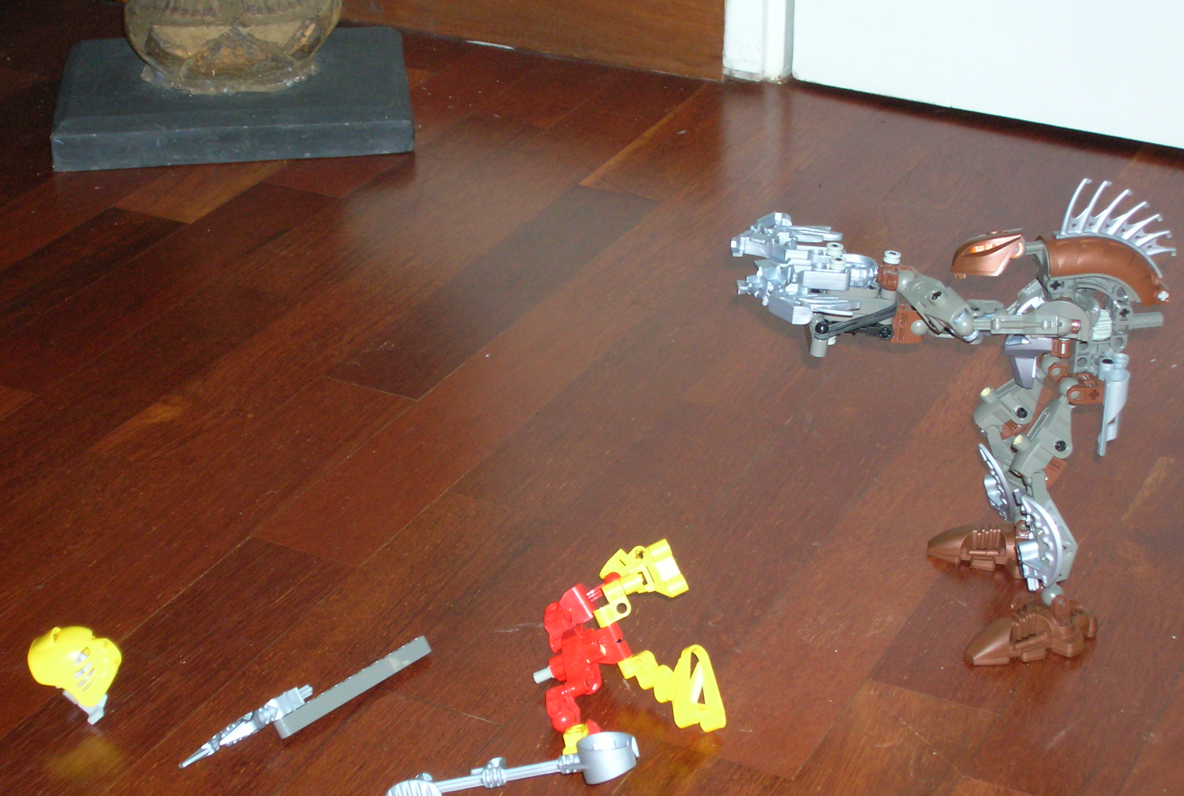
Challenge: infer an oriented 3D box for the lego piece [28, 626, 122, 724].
[{"bbox_3d":[-0.220,0.116,1.020,0.037,0.040,0.033,14,31,25],"label":"lego piece"}]

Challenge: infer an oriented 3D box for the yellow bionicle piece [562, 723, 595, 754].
[{"bbox_3d":[-0.006,0.142,1.000,0.015,0.011,0.015,0,27,0],"label":"yellow bionicle piece"}]

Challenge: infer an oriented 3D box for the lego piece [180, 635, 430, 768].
[{"bbox_3d":[-0.120,0.130,1.023,0.017,0.013,0.131,22,35,36],"label":"lego piece"}]

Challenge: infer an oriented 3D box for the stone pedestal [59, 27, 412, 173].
[{"bbox_3d":[-0.248,-0.211,1.660,0.238,0.030,0.178,-3,28,-7],"label":"stone pedestal"}]

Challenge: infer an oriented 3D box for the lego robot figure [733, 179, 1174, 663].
[{"bbox_3d":[0.156,-0.002,1.067,0.190,0.207,0.120,1,28,2],"label":"lego robot figure"}]

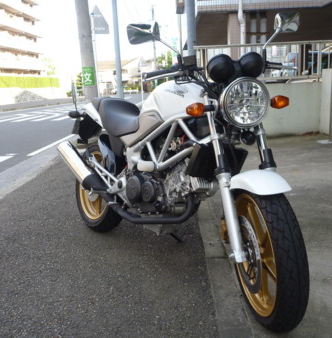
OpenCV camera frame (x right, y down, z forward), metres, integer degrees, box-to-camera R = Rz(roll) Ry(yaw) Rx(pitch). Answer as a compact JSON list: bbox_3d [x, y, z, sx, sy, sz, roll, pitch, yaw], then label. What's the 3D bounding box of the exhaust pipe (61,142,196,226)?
[{"bbox_3d":[-0.303,0.070,2.136,0.250,0.390,1.260,5,5,-37],"label":"exhaust pipe"}]

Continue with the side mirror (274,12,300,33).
[{"bbox_3d":[0.569,-0.692,1.720,0.135,0.095,0.055,-8,12,-22],"label":"side mirror"}]

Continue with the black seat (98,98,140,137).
[{"bbox_3d":[-0.213,-0.289,2.247,0.260,0.190,0.400,5,5,-37],"label":"black seat"}]

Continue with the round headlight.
[{"bbox_3d":[0.303,-0.265,1.472,0.195,0.195,0.130,-6,9,-7],"label":"round headlight"}]

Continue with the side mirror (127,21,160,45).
[{"bbox_3d":[-0.101,-0.608,1.635,0.135,0.095,0.055,-3,11,7],"label":"side mirror"}]

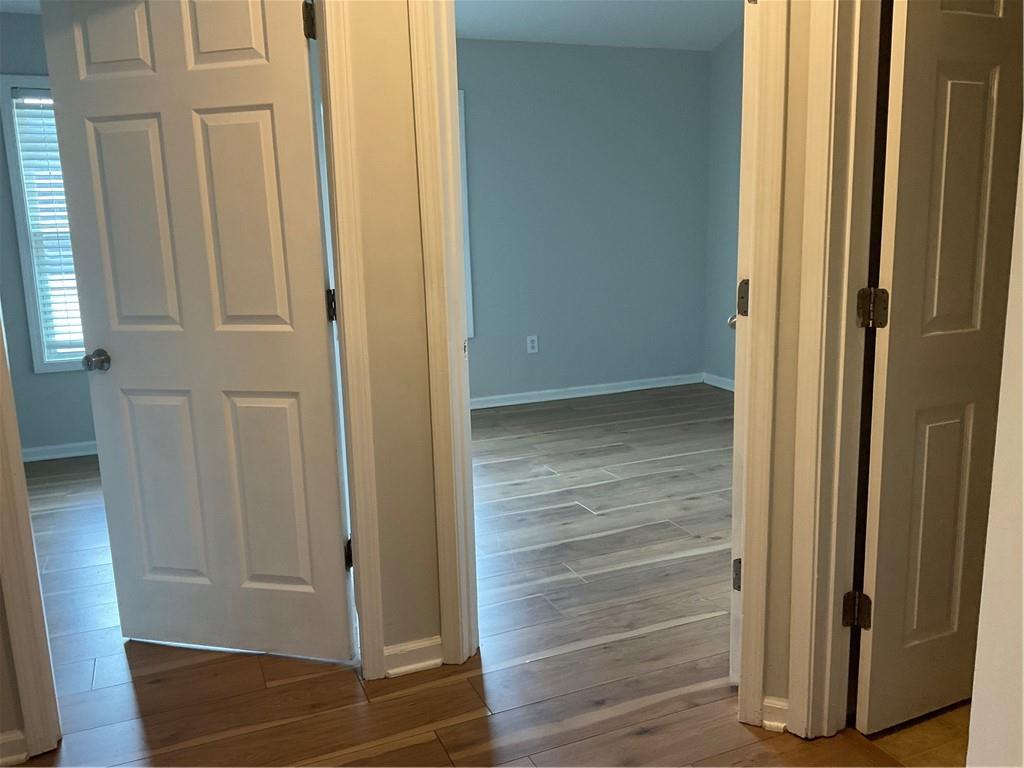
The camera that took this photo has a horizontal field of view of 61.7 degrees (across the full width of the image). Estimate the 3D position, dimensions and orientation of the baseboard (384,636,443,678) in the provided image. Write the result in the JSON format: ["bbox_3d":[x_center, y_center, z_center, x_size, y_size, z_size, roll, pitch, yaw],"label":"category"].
[{"bbox_3d":[-0.288,0.789,2.483,0.173,0.086,0.023,-6,11,-22],"label":"baseboard"}]

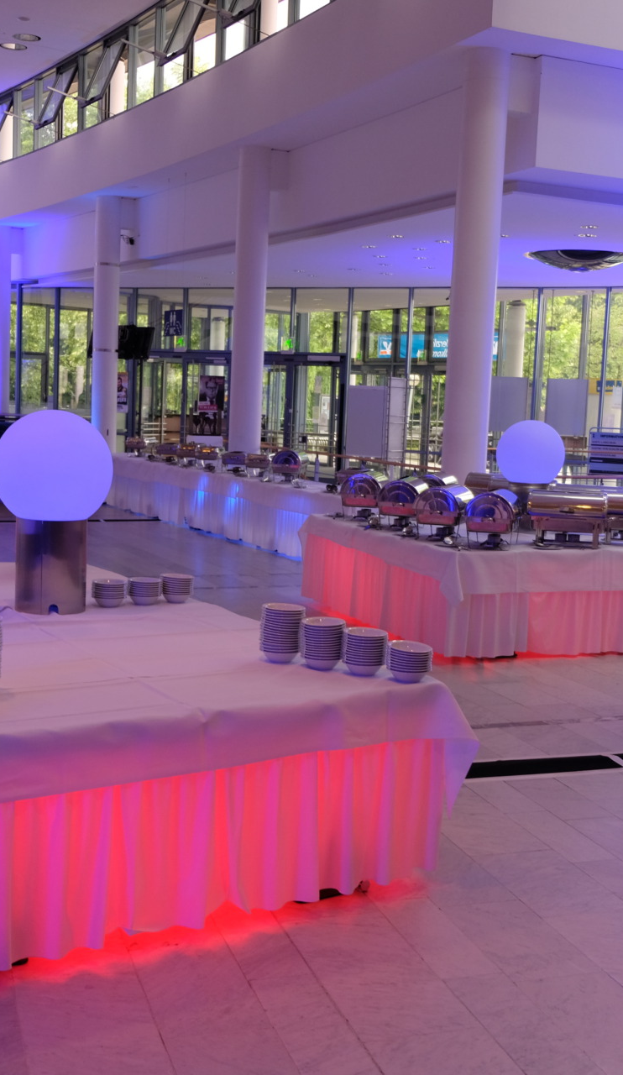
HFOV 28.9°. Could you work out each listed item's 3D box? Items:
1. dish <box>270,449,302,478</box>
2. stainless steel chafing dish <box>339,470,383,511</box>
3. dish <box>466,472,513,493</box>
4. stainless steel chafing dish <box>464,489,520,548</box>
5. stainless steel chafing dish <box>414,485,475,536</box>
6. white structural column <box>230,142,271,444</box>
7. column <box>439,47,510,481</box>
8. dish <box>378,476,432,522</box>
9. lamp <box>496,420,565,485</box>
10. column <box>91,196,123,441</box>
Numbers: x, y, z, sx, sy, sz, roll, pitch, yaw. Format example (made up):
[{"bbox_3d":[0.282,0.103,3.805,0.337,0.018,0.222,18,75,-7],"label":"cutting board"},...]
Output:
[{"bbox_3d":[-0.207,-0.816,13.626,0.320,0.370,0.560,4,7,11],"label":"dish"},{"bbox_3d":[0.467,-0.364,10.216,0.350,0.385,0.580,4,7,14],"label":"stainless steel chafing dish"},{"bbox_3d":[1.580,-0.354,10.284,0.580,0.380,0.365,4,7,14],"label":"dish"},{"bbox_3d":[1.297,-0.146,8.628,0.350,0.385,0.580,4,7,14],"label":"stainless steel chafing dish"},{"bbox_3d":[0.959,-0.183,8.553,0.330,0.370,0.560,5,7,18],"label":"stainless steel chafing dish"},{"bbox_3d":[-0.837,-2.709,16.252,0.430,4.937,0.430,2,7,-3],"label":"white structural column"},{"bbox_3d":[1.552,-2.102,11.654,0.445,4.980,0.445,2,7,0],"label":"column"},{"bbox_3d":[0.718,-0.267,9.221,0.365,0.380,0.580,4,7,14],"label":"dish"},{"bbox_3d":[1.634,-0.625,8.998,0.500,0.470,0.500,4,7,10],"label":"lamp"},{"bbox_3d":[-3.899,-3.725,22.901,0.460,5.260,0.460,2,7,0],"label":"column"}]

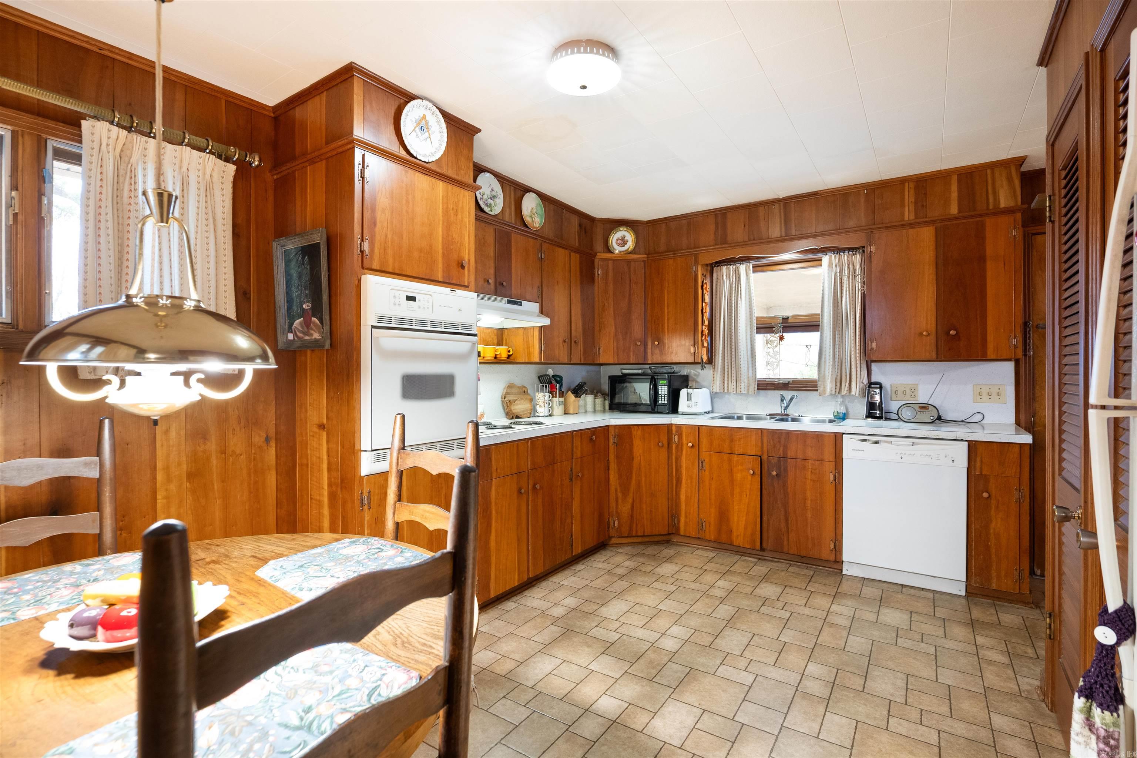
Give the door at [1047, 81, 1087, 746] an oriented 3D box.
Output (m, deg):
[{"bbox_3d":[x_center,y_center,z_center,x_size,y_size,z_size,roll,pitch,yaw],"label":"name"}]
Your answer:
[{"bbox_3d":[1.653,0.166,1.652,0.036,2.070,0.400,0,0,35],"label":"door"}]

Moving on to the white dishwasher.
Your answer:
[{"bbox_3d":[2.118,0.774,3.201,0.604,0.856,0.600,0,1,34],"label":"white dishwasher"}]

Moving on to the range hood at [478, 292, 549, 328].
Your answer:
[{"bbox_3d":[-0.537,-0.442,3.207,0.425,0.165,0.870,0,1,34],"label":"range hood"}]

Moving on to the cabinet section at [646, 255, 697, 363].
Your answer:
[{"bbox_3d":[0.922,-0.561,4.236,0.425,0.862,0.310,0,1,36],"label":"cabinet section"}]

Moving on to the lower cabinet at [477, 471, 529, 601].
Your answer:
[{"bbox_3d":[-0.576,0.834,2.868,0.580,0.630,0.400,0,0,34],"label":"lower cabinet"}]

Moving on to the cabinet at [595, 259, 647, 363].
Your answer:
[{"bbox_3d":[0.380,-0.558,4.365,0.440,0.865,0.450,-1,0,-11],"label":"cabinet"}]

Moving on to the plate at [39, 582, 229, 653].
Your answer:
[{"bbox_3d":[-0.831,0.470,0.980,0.283,0.045,0.283,0,1,34],"label":"plate"}]

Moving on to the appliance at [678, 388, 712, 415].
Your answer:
[{"bbox_3d":[1.046,0.191,4.136,0.195,0.205,0.265,0,1,34],"label":"appliance"}]

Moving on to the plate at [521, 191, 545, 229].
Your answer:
[{"bbox_3d":[-0.226,-1.101,3.311,0.030,0.242,0.242,-7,-4,34],"label":"plate"}]

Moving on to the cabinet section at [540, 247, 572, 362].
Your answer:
[{"bbox_3d":[-0.211,-0.544,3.816,0.310,0.848,0.368,0,1,36],"label":"cabinet section"}]

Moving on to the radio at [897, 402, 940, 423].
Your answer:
[{"bbox_3d":[2.296,0.223,3.315,0.228,0.137,0.120,0,1,34],"label":"radio"}]

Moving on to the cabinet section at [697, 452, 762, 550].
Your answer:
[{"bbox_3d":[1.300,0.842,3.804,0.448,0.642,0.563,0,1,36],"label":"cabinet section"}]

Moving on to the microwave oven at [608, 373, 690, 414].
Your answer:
[{"bbox_3d":[0.673,0.122,4.236,0.534,0.304,0.390,0,0,33],"label":"microwave oven"}]

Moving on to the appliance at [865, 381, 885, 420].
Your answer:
[{"bbox_3d":[2.110,0.158,3.478,0.106,0.262,0.120,0,1,34],"label":"appliance"}]

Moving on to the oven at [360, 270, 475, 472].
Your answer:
[{"bbox_3d":[-0.842,-0.018,2.369,0.580,0.770,0.605,0,0,34],"label":"oven"}]

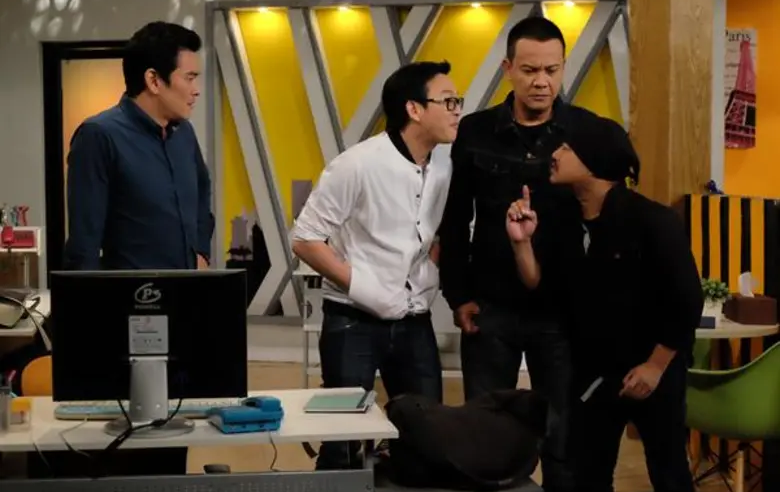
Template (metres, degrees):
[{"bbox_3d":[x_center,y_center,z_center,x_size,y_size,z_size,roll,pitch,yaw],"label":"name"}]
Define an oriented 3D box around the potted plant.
[{"bbox_3d":[1.145,0.192,4.970,0.115,0.149,0.115,0,5,0],"label":"potted plant"}]

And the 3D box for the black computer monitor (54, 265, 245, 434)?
[{"bbox_3d":[-0.557,0.236,3.269,0.458,0.365,0.210,-1,5,-6],"label":"black computer monitor"}]

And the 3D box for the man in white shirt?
[{"bbox_3d":[-0.032,0.282,4.049,0.500,1.615,0.380,-4,6,-38],"label":"man in white shirt"}]

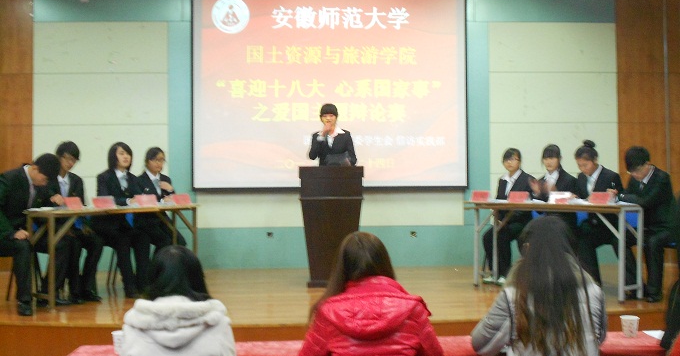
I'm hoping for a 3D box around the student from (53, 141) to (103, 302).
[{"bbox_3d":[-2.215,0.341,7.130,0.480,1.300,0.740,-1,1,-32],"label":"student"}]

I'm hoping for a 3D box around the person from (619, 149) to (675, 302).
[{"bbox_3d":[2.568,0.353,7.030,0.700,1.230,0.480,-1,0,-38],"label":"person"}]

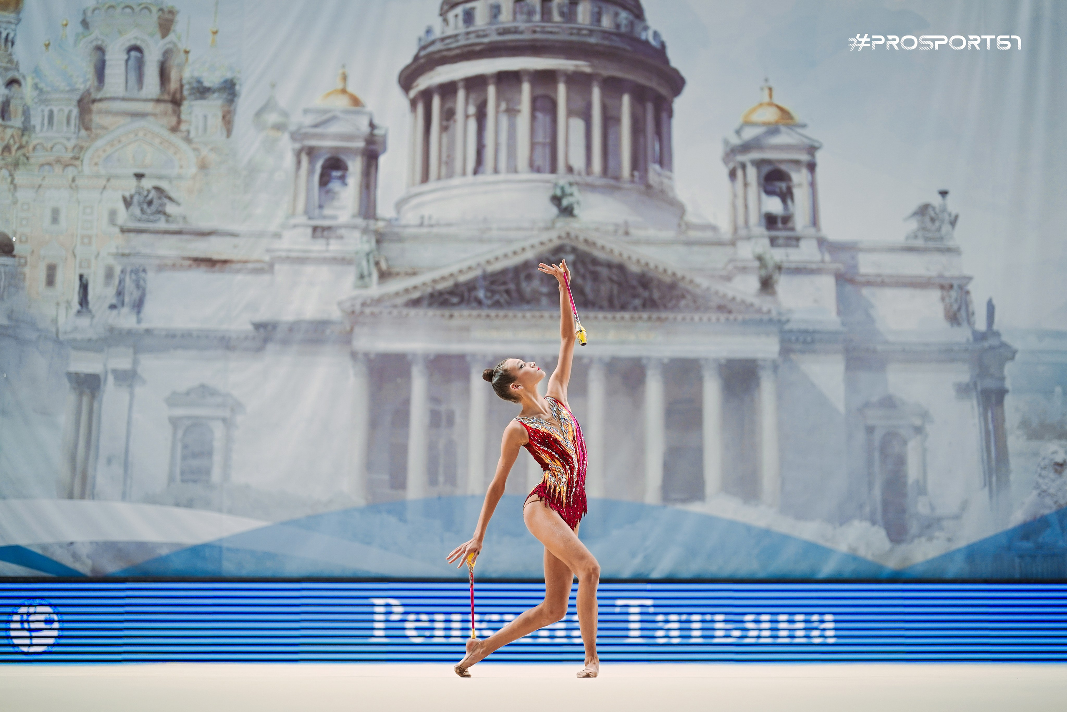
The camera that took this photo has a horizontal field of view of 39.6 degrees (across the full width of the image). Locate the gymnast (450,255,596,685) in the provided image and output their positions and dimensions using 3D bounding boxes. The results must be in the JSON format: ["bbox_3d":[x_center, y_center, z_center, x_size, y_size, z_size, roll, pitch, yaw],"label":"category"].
[{"bbox_3d":[-0.020,0.475,6.620,0.760,1.880,0.540,-8,-14,34],"label":"gymnast"}]

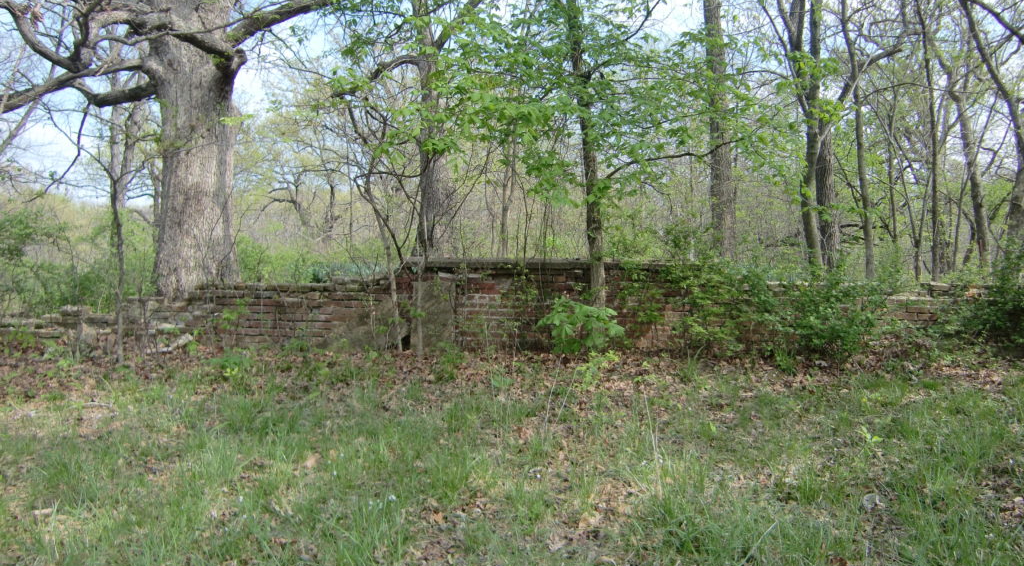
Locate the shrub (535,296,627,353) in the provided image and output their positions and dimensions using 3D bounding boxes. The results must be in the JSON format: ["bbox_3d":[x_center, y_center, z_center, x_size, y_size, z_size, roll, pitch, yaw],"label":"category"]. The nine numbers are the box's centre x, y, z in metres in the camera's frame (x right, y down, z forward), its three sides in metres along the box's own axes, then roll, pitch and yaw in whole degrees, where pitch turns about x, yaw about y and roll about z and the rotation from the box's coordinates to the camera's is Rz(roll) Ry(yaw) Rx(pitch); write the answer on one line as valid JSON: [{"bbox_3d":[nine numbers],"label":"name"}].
[{"bbox_3d":[0.591,0.376,7.150,0.760,0.530,0.600,0,6,0],"label":"shrub"}]

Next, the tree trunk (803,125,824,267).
[{"bbox_3d":[4.398,-1.215,12.081,0.240,2.136,0.220,-3,6,0],"label":"tree trunk"}]

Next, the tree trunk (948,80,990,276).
[{"bbox_3d":[7.264,-1.621,13.132,0.220,3.082,0.200,-11,6,1],"label":"tree trunk"}]

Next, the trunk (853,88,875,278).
[{"bbox_3d":[4.906,-1.363,11.551,0.150,2.688,0.130,-6,6,1],"label":"trunk"}]

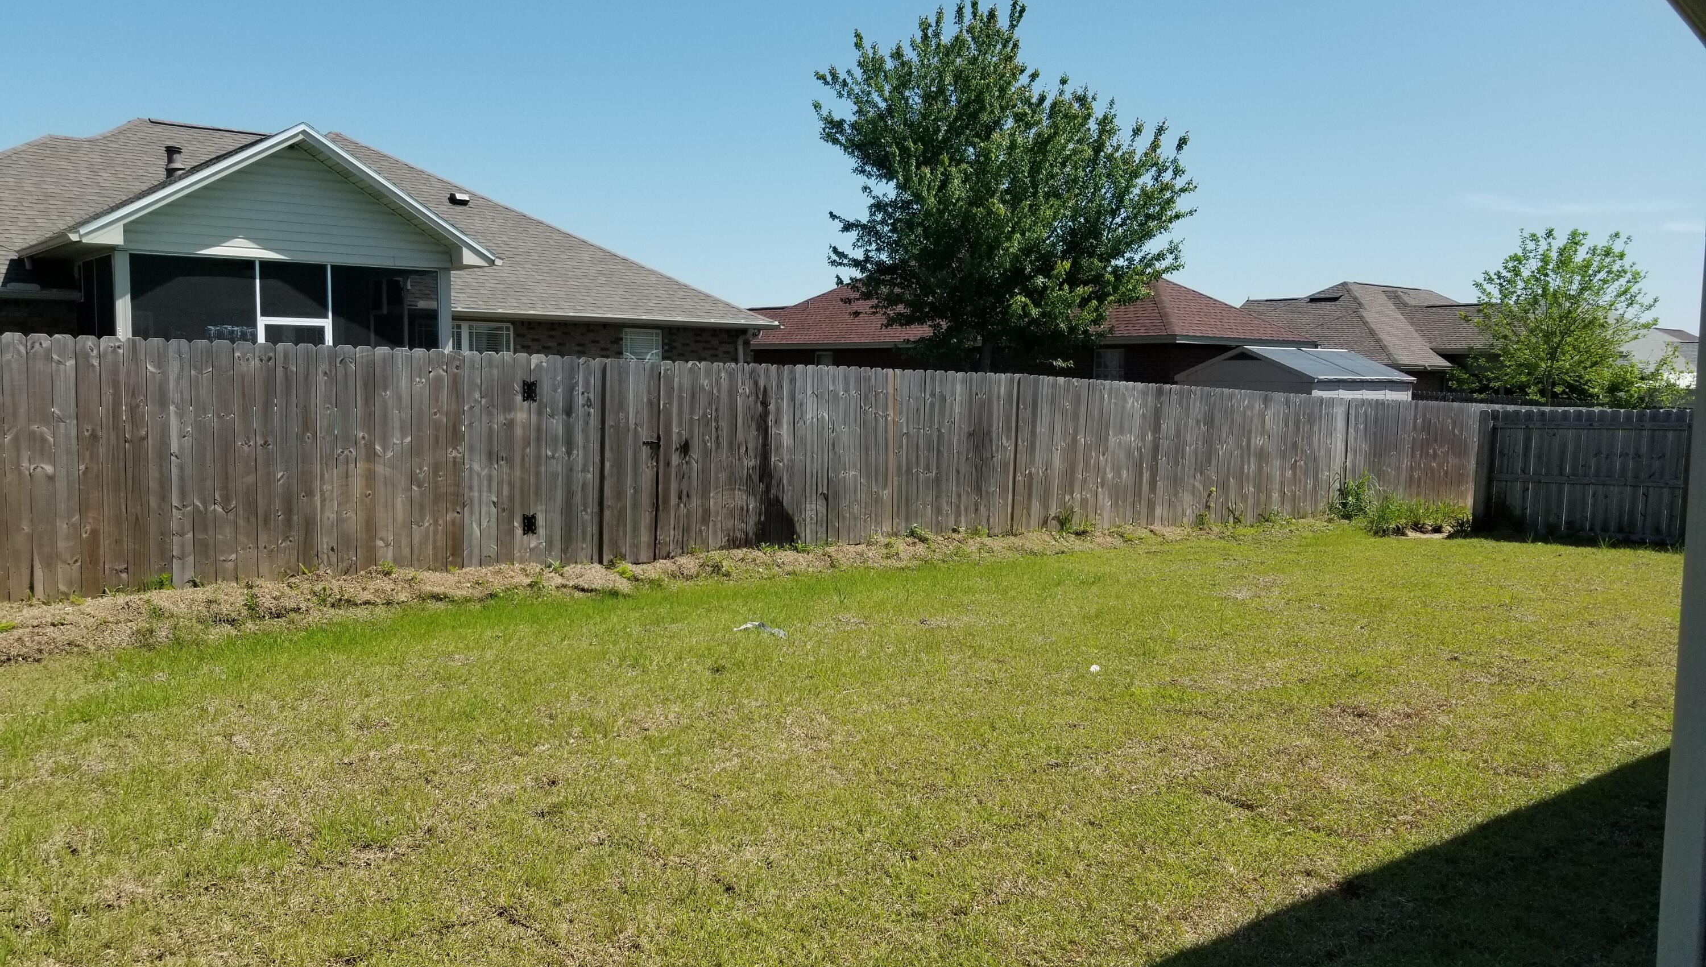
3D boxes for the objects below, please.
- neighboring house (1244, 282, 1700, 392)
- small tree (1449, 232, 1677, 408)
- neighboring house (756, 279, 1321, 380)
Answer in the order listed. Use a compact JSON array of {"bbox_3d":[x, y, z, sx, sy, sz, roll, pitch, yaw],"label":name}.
[{"bbox_3d":[19.107,-4.237,45.583,15.000,5.300,13.000,-3,6,-37],"label":"neighboring house"},{"bbox_3d":[14.711,-2.597,26.466,4.430,5.330,4.300,4,6,29],"label":"small tree"},{"bbox_3d":[5.274,-3.758,34.469,11.800,5.610,17.600,-3,6,-37],"label":"neighboring house"}]

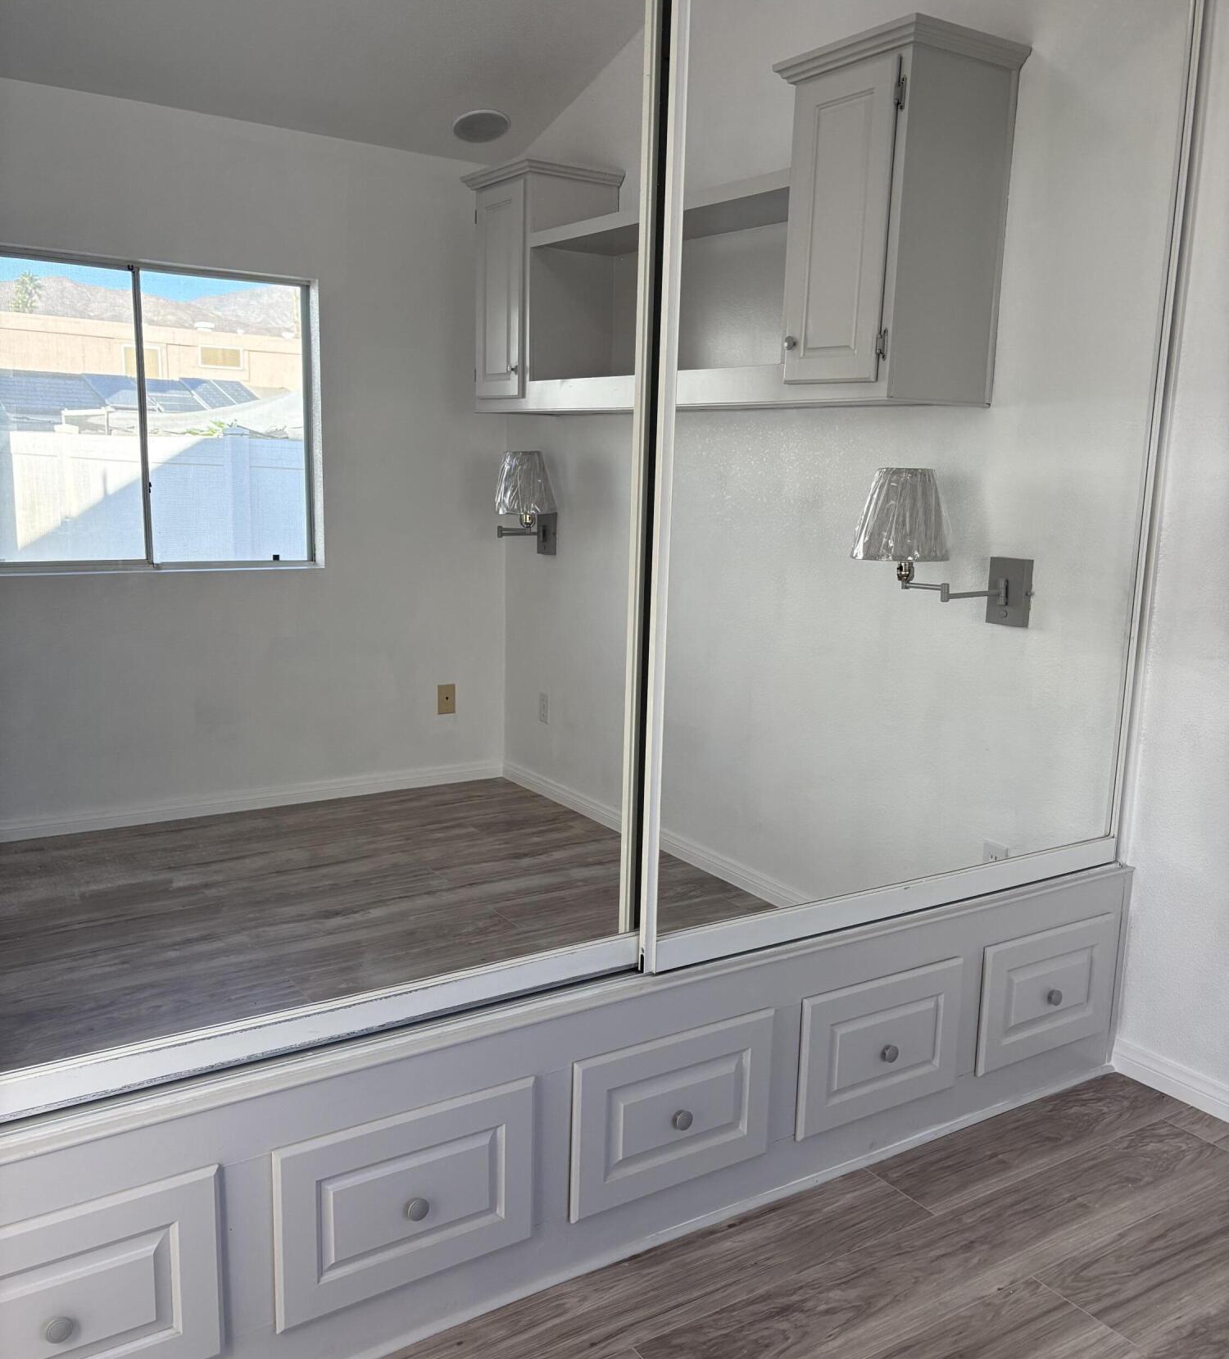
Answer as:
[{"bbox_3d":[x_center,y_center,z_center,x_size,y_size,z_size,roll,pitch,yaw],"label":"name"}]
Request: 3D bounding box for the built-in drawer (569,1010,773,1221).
[{"bbox_3d":[0.013,0.668,2.107,0.393,0.268,0.370,-5,12,-33],"label":"built-in drawer"}]

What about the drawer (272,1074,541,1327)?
[{"bbox_3d":[-0.372,0.702,1.857,0.392,0.268,0.370,-5,12,-33],"label":"drawer"}]

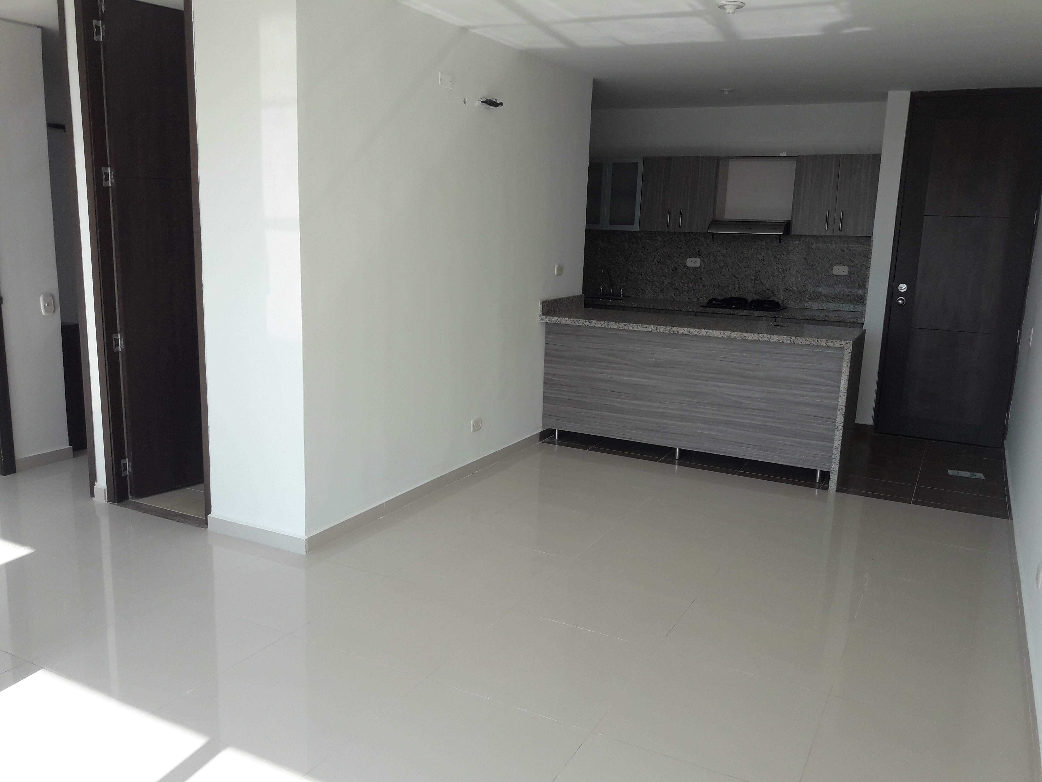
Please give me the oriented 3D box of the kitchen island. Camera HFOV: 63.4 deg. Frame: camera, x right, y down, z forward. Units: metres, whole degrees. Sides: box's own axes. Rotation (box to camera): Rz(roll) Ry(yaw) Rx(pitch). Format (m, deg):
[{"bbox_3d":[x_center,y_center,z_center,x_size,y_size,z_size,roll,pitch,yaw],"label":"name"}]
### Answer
[{"bbox_3d":[1.159,-0.053,5.620,1.983,0.977,0.691,8,13,27],"label":"kitchen island"}]

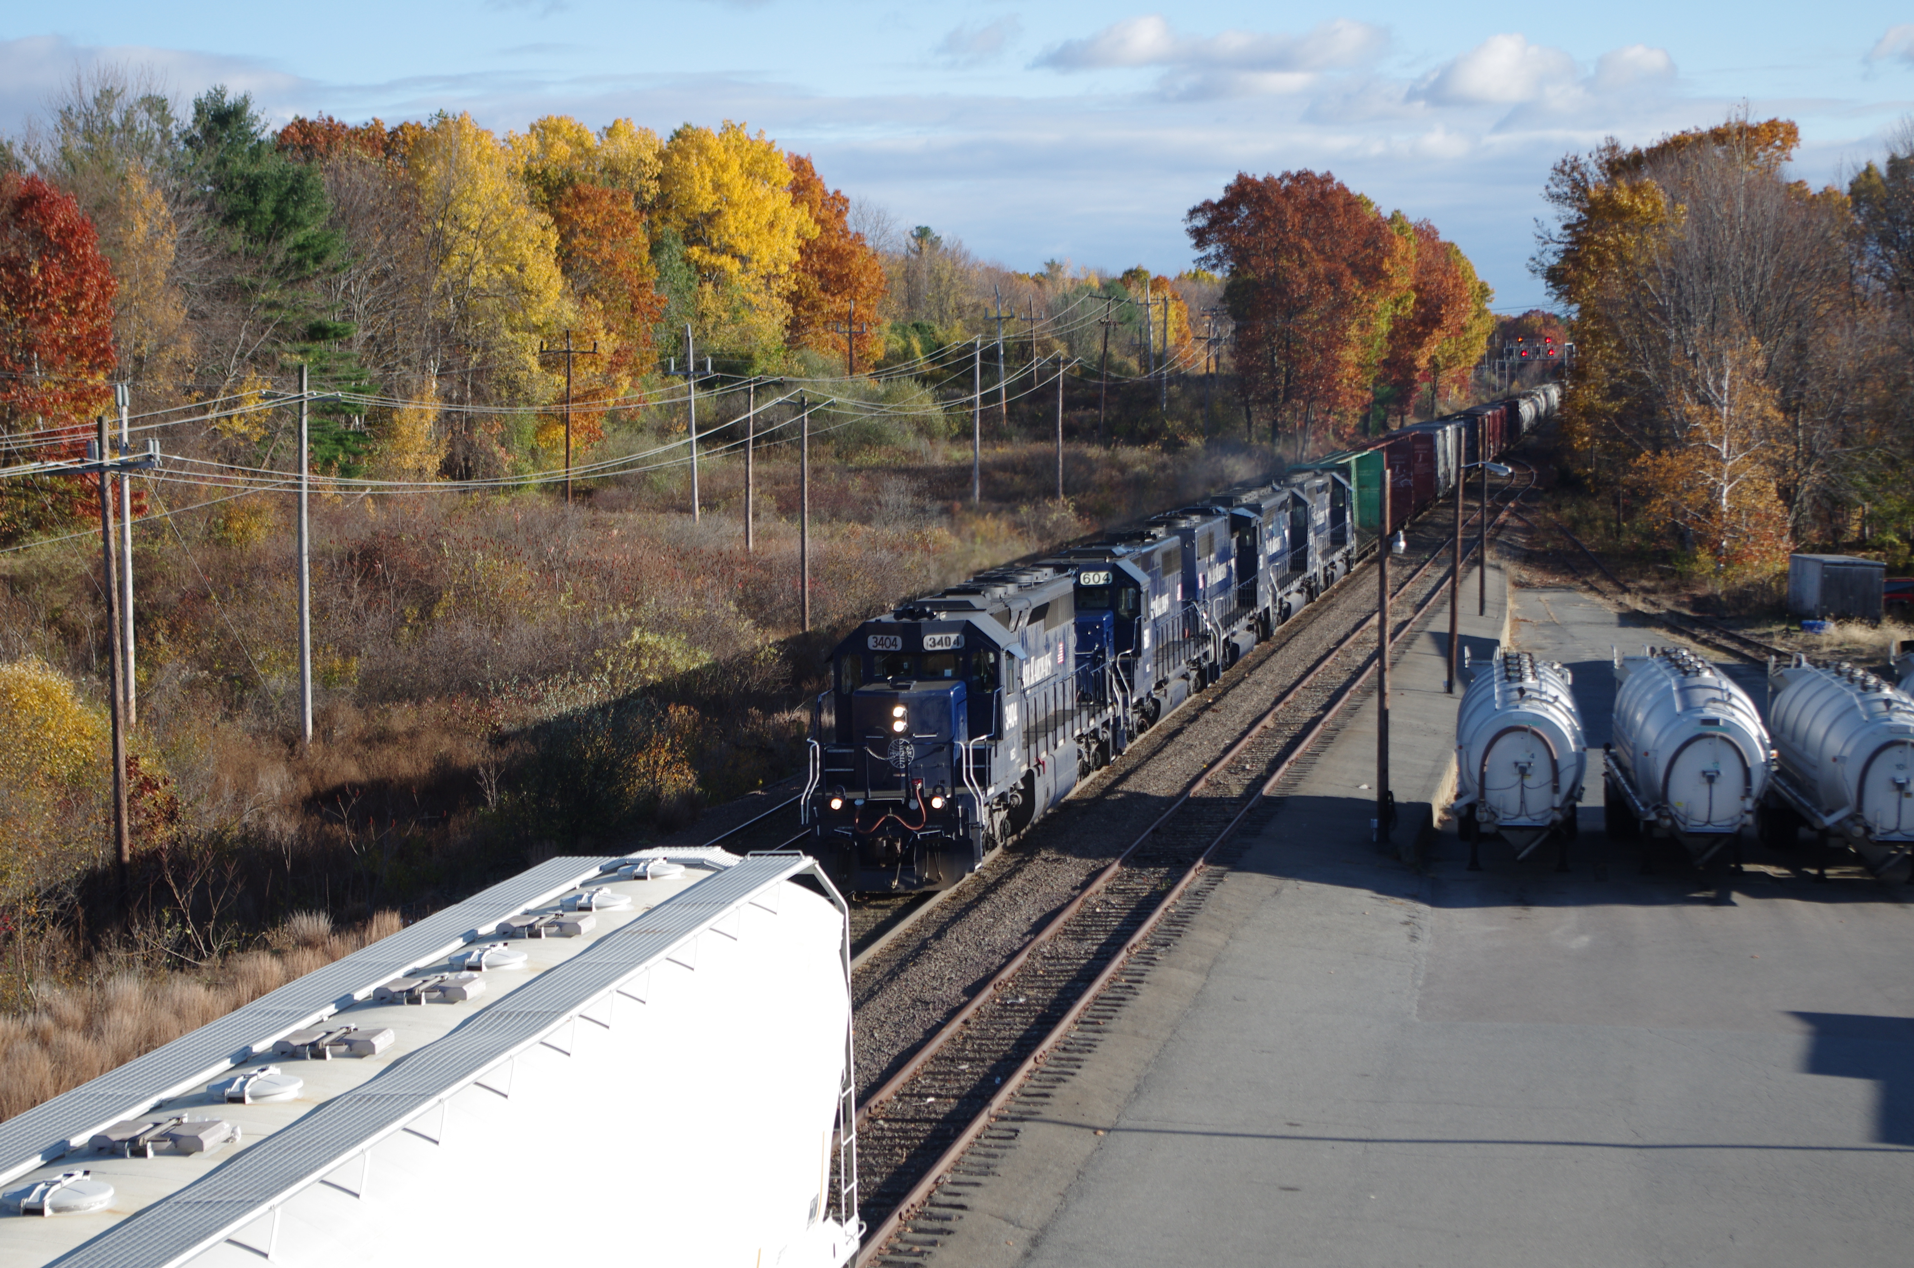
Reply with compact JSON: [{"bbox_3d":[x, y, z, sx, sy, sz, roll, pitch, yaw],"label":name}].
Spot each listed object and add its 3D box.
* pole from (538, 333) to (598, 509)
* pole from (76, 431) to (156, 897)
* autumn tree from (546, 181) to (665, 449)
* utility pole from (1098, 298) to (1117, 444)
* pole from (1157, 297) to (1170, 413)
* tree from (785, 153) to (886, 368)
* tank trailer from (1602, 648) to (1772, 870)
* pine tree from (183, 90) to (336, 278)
[{"bbox_3d":[-19.992,-10.939,204.676,3.000,9.380,0.400,1,4,10],"label":"pole"},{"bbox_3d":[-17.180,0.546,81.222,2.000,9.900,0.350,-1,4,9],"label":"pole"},{"bbox_3d":[-22.663,-19.525,257.269,7.800,19.500,7.800,0,4,0],"label":"autumn tree"},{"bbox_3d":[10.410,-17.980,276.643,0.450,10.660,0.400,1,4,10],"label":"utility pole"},{"bbox_3d":[15.199,-20.137,291.700,0.350,9.540,0.350,1,4,10],"label":"pole"},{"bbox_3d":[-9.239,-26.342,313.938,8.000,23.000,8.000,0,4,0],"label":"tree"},{"bbox_3d":[15.050,2.678,81.967,2.600,3.900,9.800,0,4,5],"label":"tank trailer"},{"bbox_3d":[-35.267,-16.950,202.318,8.000,21.500,8.000,0,4,0],"label":"pine tree"}]

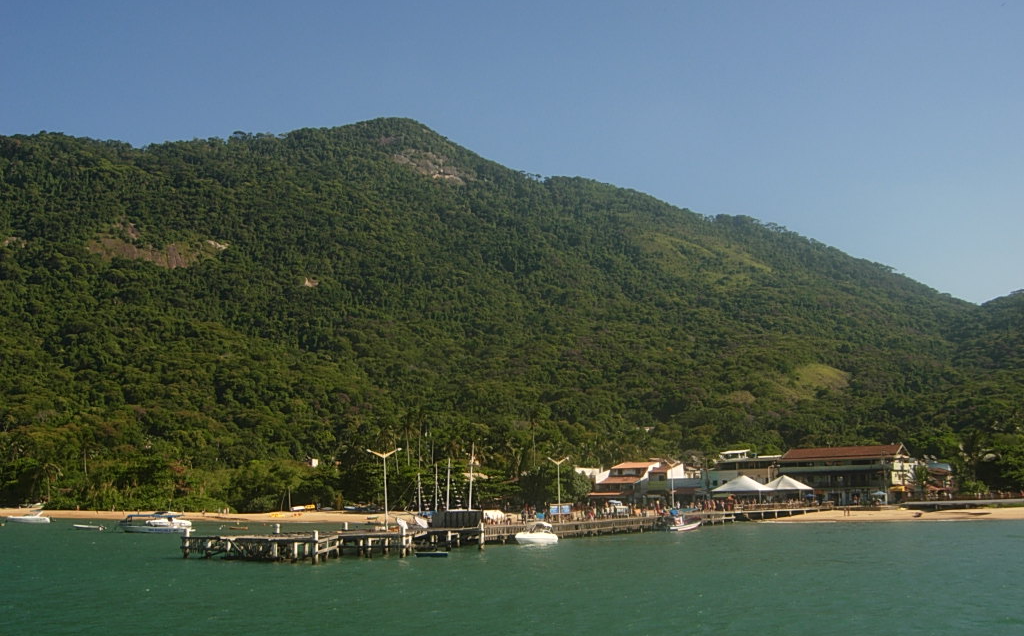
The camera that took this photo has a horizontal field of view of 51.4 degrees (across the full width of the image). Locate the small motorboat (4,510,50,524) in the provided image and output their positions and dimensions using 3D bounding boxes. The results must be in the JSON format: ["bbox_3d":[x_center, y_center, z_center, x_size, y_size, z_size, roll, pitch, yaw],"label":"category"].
[{"bbox_3d":[-100.910,41.680,222.540,7.760,2.250,2.700,-2,-9,5],"label":"small motorboat"}]

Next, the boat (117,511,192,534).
[{"bbox_3d":[-52.670,30.380,157.360,10.120,2.480,2.900,0,-9,-10],"label":"boat"}]

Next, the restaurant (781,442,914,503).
[{"bbox_3d":[56.160,26.600,179.880,19.090,10.130,9.000,-8,-11,35],"label":"restaurant"}]

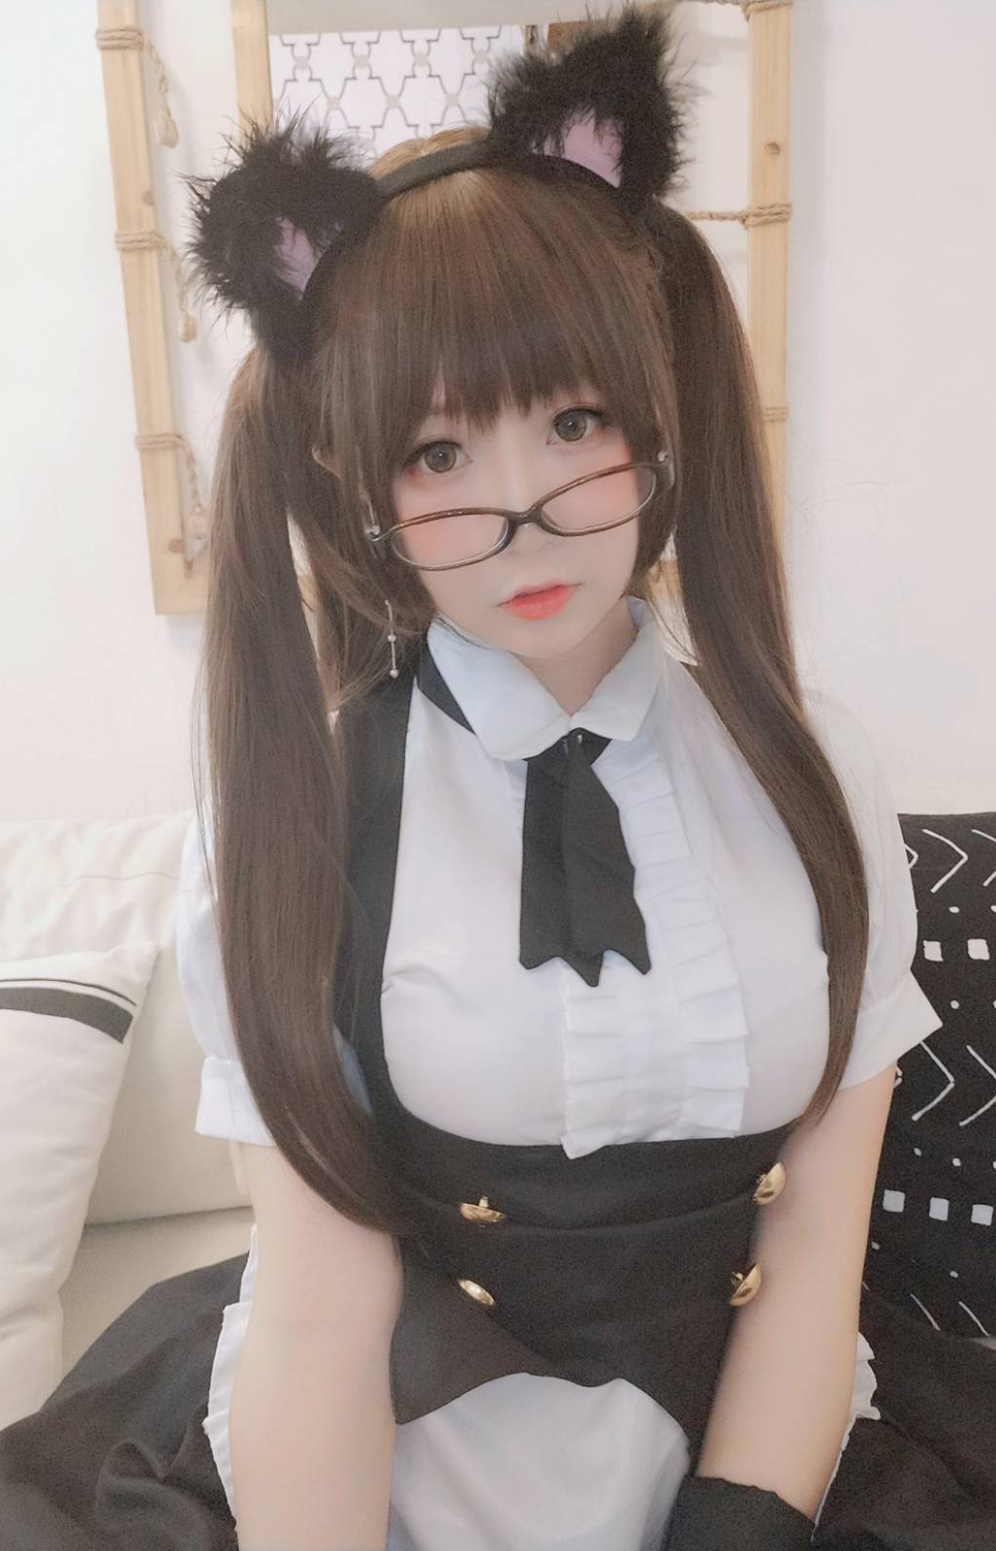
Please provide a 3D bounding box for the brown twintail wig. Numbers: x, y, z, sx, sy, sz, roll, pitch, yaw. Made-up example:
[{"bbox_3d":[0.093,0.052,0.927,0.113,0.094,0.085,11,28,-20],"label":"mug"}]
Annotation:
[{"bbox_3d":[0.011,-0.048,0.652,0.385,0.623,0.244,-5,10,-2],"label":"brown twintail wig"}]

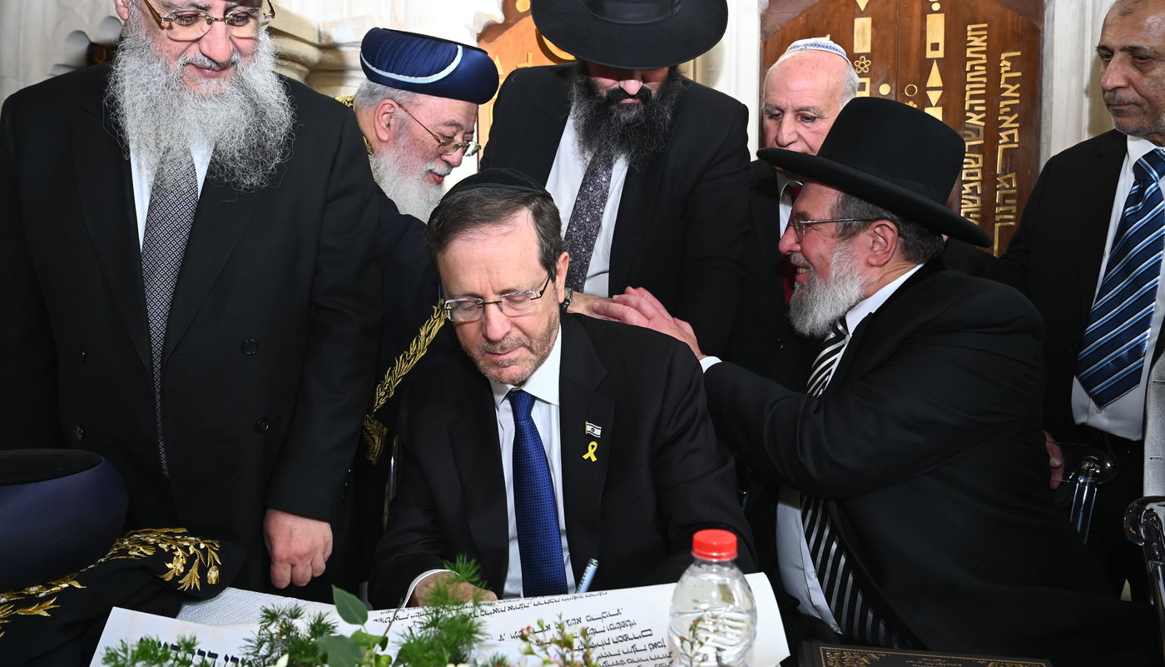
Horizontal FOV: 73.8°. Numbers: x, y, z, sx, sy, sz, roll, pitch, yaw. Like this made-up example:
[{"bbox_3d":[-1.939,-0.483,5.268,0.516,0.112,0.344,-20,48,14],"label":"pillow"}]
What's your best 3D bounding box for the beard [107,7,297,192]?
[{"bbox_3d":[-0.510,-0.313,1.035,0.225,0.240,0.150,-2,17,-31],"label":"beard"}]

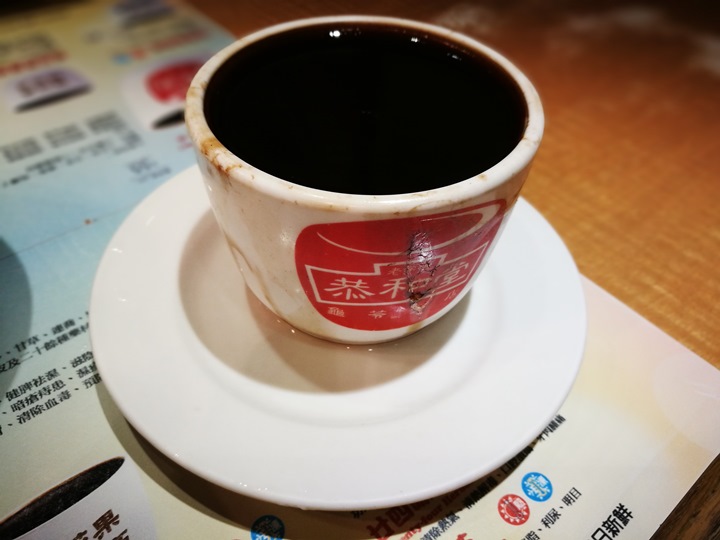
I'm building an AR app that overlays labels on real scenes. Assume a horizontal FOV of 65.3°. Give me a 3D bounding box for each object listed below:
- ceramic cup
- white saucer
[{"bbox_3d":[0.001,-0.020,0.167,0.088,0.071,0.088,1,47,-1],"label":"ceramic cup"},{"bbox_3d":[-0.006,0.005,0.188,0.151,0.021,0.151,1,47,-1],"label":"white saucer"}]

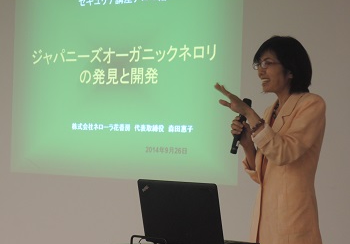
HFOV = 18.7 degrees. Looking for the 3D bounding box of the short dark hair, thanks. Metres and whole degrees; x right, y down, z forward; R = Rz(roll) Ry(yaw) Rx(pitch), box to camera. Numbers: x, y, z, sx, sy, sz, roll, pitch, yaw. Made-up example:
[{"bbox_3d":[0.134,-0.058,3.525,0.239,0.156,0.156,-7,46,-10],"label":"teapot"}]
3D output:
[{"bbox_3d":[0.428,-0.228,4.220,0.232,0.228,0.190,-3,2,-25],"label":"short dark hair"}]

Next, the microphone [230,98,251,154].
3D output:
[{"bbox_3d":[0.260,0.018,4.170,0.037,0.235,0.037,17,-6,-25],"label":"microphone"}]

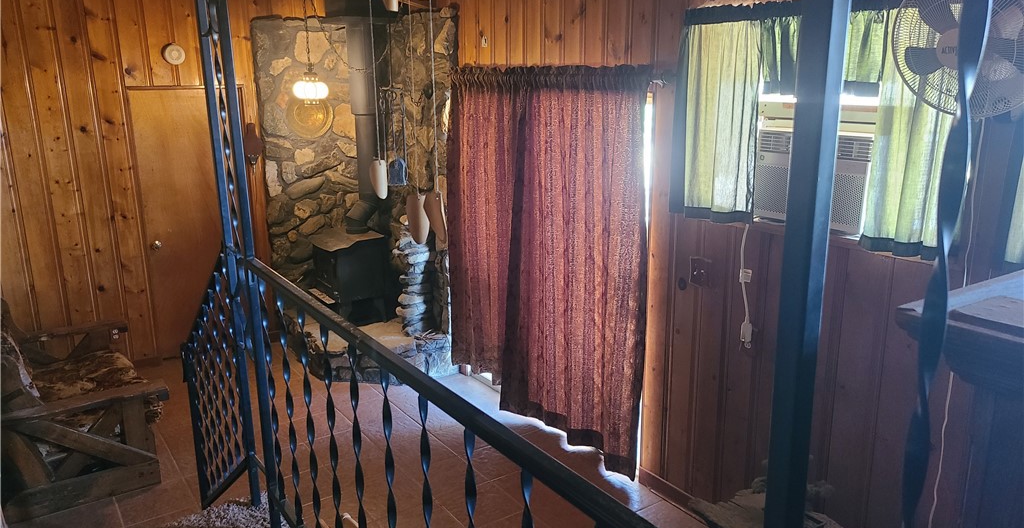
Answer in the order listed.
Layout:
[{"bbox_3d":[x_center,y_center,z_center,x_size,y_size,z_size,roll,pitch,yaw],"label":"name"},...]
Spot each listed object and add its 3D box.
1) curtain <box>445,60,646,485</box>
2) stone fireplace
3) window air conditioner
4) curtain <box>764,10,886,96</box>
[{"bbox_3d":[0.094,-0.053,4.405,0.150,2.090,1.840,-10,17,-33],"label":"curtain"},{"bbox_3d":[-1.170,-0.512,5.596,0.910,2.510,1.530,-10,17,-33],"label":"stone fireplace"},{"bbox_3d":[1.243,-0.362,2.964,0.320,0.445,0.495,-10,17,-33],"label":"window air conditioner"},{"bbox_3d":[1.096,-0.755,2.766,0.070,0.310,0.505,-10,17,-33],"label":"curtain"}]

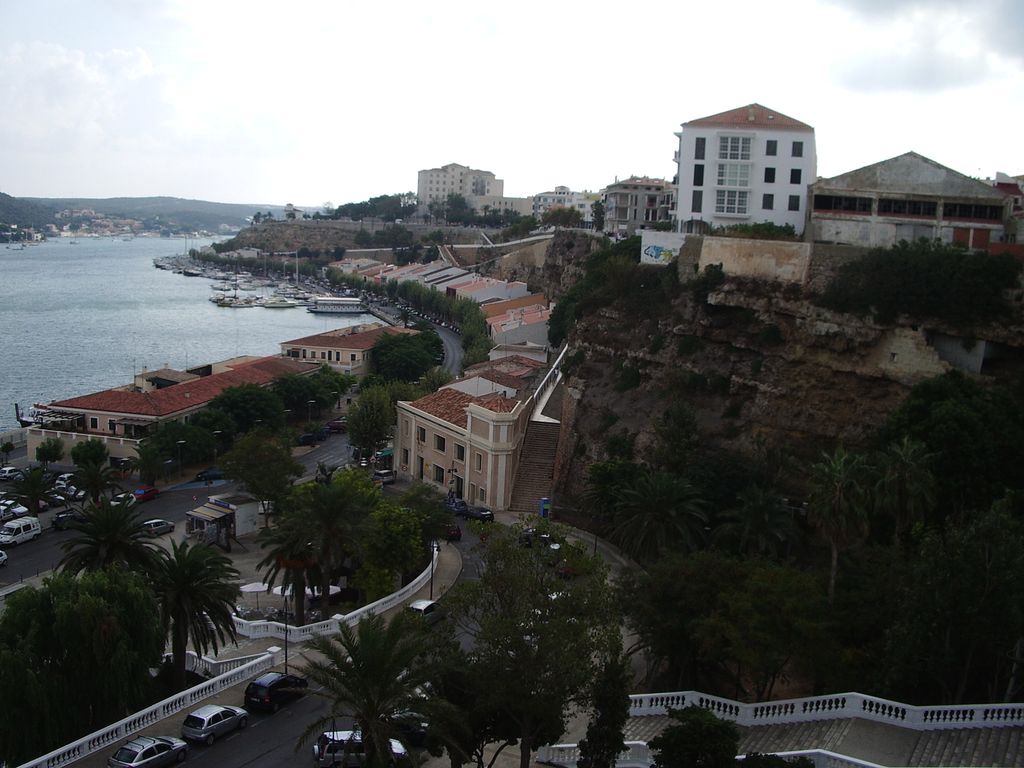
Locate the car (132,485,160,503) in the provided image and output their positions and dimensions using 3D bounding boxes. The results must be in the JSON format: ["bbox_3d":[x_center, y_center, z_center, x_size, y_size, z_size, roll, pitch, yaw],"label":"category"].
[{"bbox_3d":[-39.840,11.643,112.059,1.660,1.430,3.800,5,9,21],"label":"car"}]

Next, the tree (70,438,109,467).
[{"bbox_3d":[-49.909,8.501,122.188,4.377,3.980,4.377,2,8,0],"label":"tree"}]

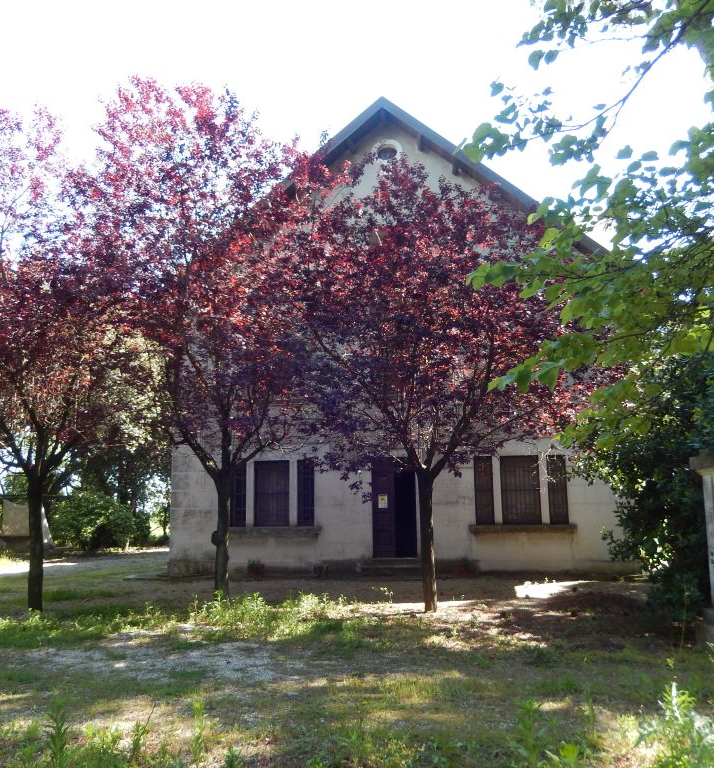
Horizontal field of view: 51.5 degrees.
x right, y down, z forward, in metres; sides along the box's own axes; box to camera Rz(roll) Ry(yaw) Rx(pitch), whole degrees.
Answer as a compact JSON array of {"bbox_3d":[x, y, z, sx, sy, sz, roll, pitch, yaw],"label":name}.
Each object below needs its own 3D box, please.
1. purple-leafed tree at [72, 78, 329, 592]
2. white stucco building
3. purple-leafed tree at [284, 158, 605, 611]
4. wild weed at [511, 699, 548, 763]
[{"bbox_3d":[-2.808,-0.857,13.250,4.511,9.351,4.511,-2,-9,8],"label":"purple-leafed tree"},{"bbox_3d":[1.639,-0.487,24.206,12.200,12.040,12.500,-2,-9,8],"label":"white stucco building"},{"bbox_3d":[1.484,-0.129,12.281,5.262,7.482,4.999,-2,-9,8],"label":"purple-leafed tree"},{"bbox_3d":[1.103,2.238,4.773,0.250,0.395,0.240,-2,-9,8],"label":"wild weed"}]

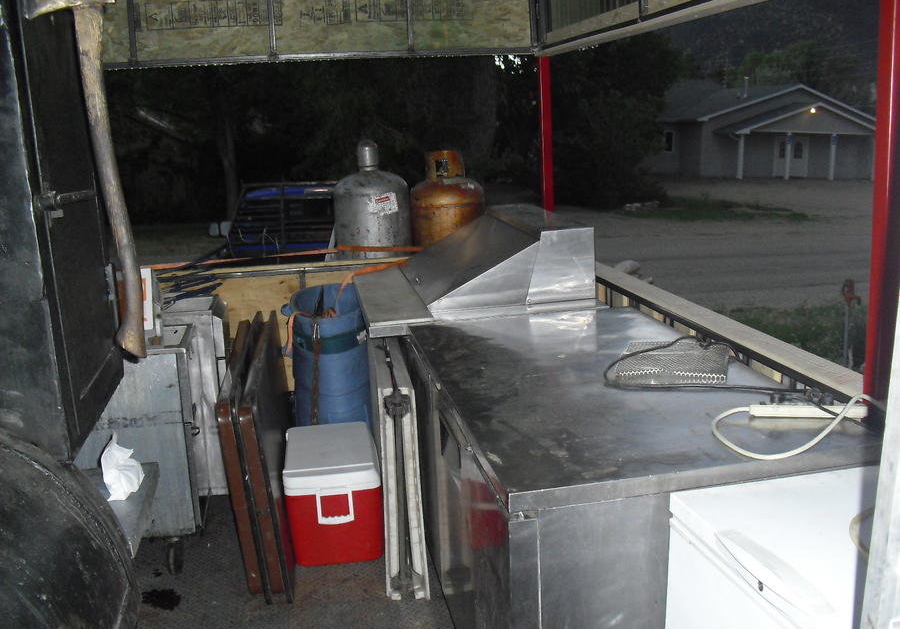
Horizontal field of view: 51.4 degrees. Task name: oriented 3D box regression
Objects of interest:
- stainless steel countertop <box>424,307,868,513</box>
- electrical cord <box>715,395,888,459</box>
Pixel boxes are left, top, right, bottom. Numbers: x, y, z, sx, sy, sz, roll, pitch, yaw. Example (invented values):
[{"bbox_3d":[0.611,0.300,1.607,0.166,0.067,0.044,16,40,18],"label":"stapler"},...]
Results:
[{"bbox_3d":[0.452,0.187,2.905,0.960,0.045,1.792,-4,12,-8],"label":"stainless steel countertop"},{"bbox_3d":[0.861,0.249,2.257,0.520,0.070,0.360,-4,12,-8],"label":"electrical cord"}]

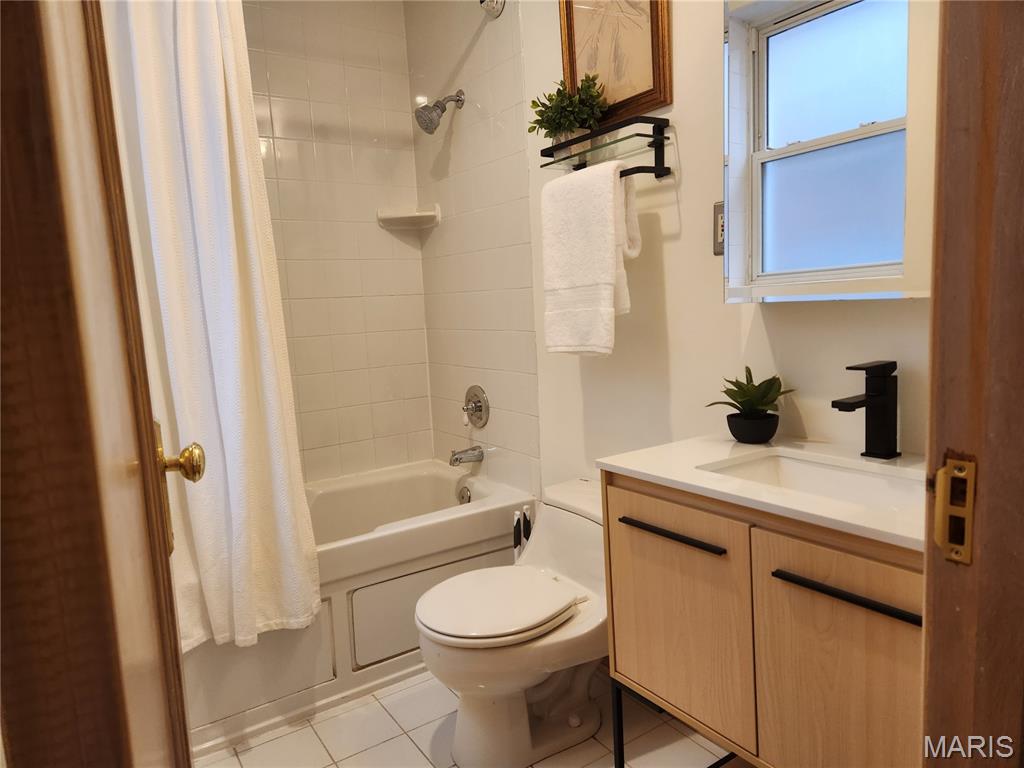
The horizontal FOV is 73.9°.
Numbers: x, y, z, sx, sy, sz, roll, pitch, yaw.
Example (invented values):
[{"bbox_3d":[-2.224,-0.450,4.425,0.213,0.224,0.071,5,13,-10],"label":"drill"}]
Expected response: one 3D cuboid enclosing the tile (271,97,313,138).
[{"bbox_3d":[-0.854,-1.030,2.646,0.153,0.153,0.009,-8,9,-35],"label":"tile"}]

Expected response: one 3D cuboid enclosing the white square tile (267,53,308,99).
[{"bbox_3d":[-0.860,-1.180,2.622,0.153,0.152,0.010,-8,9,-35],"label":"white square tile"}]

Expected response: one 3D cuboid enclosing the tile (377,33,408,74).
[{"bbox_3d":[-0.500,-1.389,2.863,0.124,0.152,0.010,-8,9,-33],"label":"tile"}]

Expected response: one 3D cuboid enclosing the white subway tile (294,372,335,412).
[{"bbox_3d":[-0.800,0.039,2.787,0.153,0.152,0.010,-8,9,-35],"label":"white subway tile"}]

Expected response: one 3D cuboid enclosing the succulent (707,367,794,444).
[{"bbox_3d":[0.569,0.049,1.620,0.165,0.170,0.175,-8,9,-33],"label":"succulent"}]

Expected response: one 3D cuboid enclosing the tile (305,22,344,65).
[{"bbox_3d":[-0.741,-1.351,2.690,0.153,0.152,0.010,-8,9,-35],"label":"tile"}]

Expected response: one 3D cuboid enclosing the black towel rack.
[{"bbox_3d":[0.257,-0.635,1.940,0.126,0.146,0.410,-8,9,-35],"label":"black towel rack"}]

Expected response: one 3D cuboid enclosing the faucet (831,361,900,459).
[{"bbox_3d":[0.695,0.059,1.334,0.174,0.191,0.051,-8,10,-35],"label":"faucet"}]

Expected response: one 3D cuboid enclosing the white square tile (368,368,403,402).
[{"bbox_3d":[-0.546,0.000,2.962,0.153,0.152,0.010,-8,9,-33],"label":"white square tile"}]

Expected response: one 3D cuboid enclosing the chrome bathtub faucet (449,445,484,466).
[{"bbox_3d":[-0.186,0.295,2.743,0.147,0.073,0.055,-8,9,-35],"label":"chrome bathtub faucet"}]

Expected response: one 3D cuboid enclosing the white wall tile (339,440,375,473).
[{"bbox_3d":[-0.648,0.309,2.873,0.151,0.128,0.010,-8,10,-35],"label":"white wall tile"}]

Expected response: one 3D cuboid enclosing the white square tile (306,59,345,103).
[{"bbox_3d":[-0.734,-1.198,2.711,0.153,0.152,0.010,-8,9,-35],"label":"white square tile"}]

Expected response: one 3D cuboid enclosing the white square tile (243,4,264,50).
[{"bbox_3d":[-0.994,-1.314,2.512,0.153,0.152,0.010,-8,9,-35],"label":"white square tile"}]

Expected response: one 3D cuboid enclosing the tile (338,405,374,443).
[{"bbox_3d":[-0.666,0.173,2.897,0.153,0.152,0.010,-8,9,-35],"label":"tile"}]

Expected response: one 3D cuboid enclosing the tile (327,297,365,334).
[{"bbox_3d":[-0.678,-0.280,2.791,0.151,0.149,0.010,-8,10,-35],"label":"tile"}]

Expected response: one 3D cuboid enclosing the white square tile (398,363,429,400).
[{"bbox_3d":[-0.424,-0.015,2.999,0.125,0.149,0.010,-8,10,-35],"label":"white square tile"}]

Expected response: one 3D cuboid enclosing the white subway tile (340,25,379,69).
[{"bbox_3d":[-0.606,-1.347,2.732,0.151,0.149,0.010,-8,10,-35],"label":"white subway tile"}]

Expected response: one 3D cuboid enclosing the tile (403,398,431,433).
[{"bbox_3d":[-0.422,0.136,3.059,0.124,0.152,0.010,-8,9,-33],"label":"tile"}]

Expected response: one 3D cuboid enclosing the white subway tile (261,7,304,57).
[{"bbox_3d":[-0.869,-1.334,2.604,0.153,0.153,0.009,-8,9,-35],"label":"white subway tile"}]

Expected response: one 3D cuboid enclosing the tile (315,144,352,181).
[{"bbox_3d":[-0.708,-0.879,2.708,0.151,0.149,0.010,-8,10,-35],"label":"tile"}]

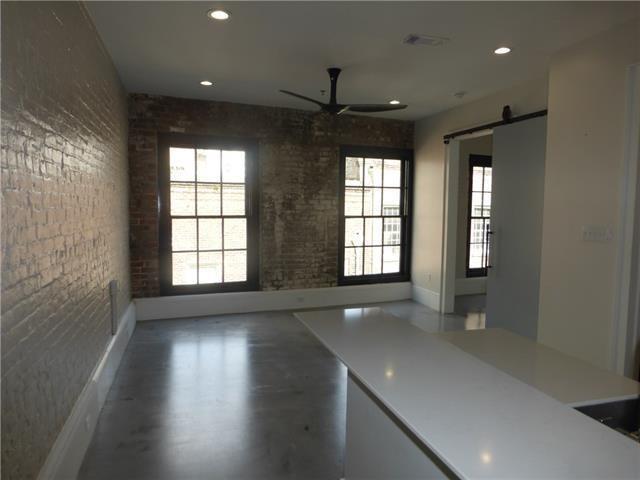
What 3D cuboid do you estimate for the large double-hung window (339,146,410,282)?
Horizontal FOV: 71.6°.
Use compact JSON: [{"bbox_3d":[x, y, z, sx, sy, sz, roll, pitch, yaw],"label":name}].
[{"bbox_3d":[0.795,-0.331,6.285,1.113,1.915,0.120,-1,5,-17],"label":"large double-hung window"}]

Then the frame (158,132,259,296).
[{"bbox_3d":[-1.383,-0.300,5.606,1.208,1.955,0.120,-1,5,-17],"label":"frame"}]

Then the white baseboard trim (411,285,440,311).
[{"bbox_3d":[1.478,0.803,6.157,0.030,0.233,0.742,-1,5,-17],"label":"white baseboard trim"}]

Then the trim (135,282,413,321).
[{"bbox_3d":[-0.450,0.806,5.965,3.766,0.270,0.035,-1,5,-17],"label":"trim"}]

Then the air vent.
[{"bbox_3d":[0.819,-1.519,3.369,0.315,0.030,0.180,-1,5,-17],"label":"air vent"}]

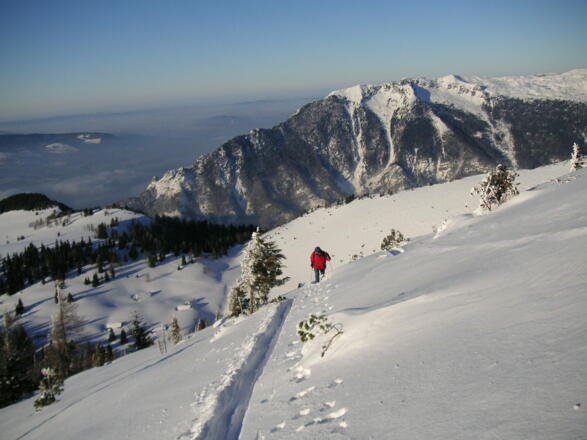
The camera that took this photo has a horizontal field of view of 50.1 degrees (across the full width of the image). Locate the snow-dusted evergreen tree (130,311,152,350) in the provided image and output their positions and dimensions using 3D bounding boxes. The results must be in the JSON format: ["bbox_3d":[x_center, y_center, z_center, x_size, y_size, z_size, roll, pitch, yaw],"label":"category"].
[{"bbox_3d":[-12.842,9.378,53.000,1.900,3.500,1.900,-4,12,0],"label":"snow-dusted evergreen tree"}]

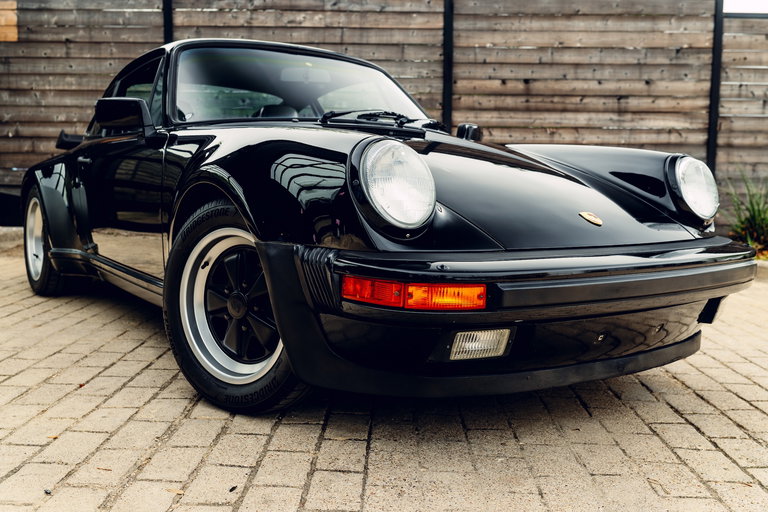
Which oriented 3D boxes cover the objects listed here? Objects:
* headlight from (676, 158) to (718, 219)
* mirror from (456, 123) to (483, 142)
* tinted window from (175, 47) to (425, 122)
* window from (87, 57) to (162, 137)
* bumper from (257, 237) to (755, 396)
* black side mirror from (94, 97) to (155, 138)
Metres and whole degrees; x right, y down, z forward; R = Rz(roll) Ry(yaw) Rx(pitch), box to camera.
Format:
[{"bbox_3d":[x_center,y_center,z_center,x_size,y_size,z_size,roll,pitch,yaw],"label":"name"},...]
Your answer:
[{"bbox_3d":[1.041,-0.222,2.503,0.220,0.220,0.090,-3,-13,-36],"label":"headlight"},{"bbox_3d":[0.428,-0.583,3.701,0.200,0.140,0.100,-3,8,-36],"label":"mirror"},{"bbox_3d":[-0.297,-0.726,3.240,1.300,0.560,0.170,-3,-37,-36],"label":"tinted window"},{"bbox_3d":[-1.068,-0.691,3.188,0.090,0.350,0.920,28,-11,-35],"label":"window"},{"bbox_3d":[0.526,0.120,2.172,1.680,0.360,0.670,-3,8,-36],"label":"bumper"},{"bbox_3d":[-0.946,-0.502,2.703,0.210,0.145,0.100,-3,8,-36],"label":"black side mirror"}]

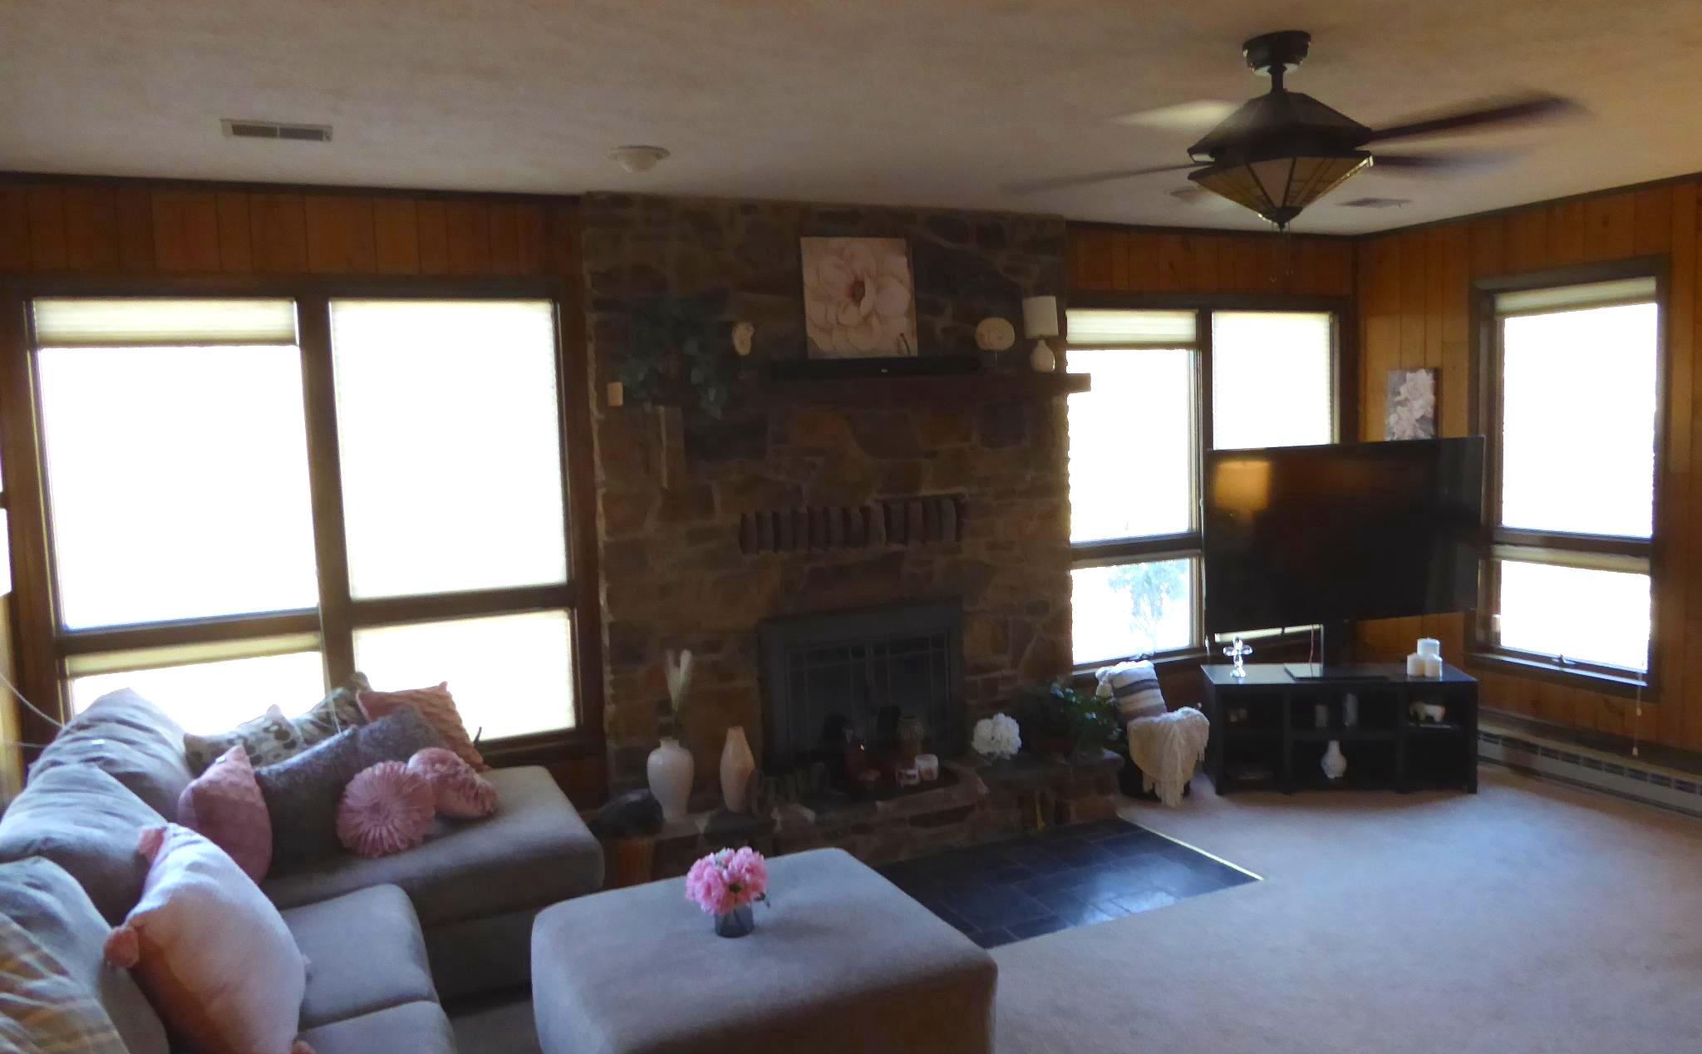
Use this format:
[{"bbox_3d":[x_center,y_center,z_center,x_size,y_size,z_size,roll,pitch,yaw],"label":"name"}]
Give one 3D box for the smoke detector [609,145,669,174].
[{"bbox_3d":[-0.618,-1.071,3.470,0.172,0.058,0.172,-4,6,-25],"label":"smoke detector"}]

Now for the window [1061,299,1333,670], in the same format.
[{"bbox_3d":[1.635,-0.213,5.439,1.620,1.590,0.101,-4,6,-25],"label":"window"}]

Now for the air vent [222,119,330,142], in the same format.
[{"bbox_3d":[-1.501,-1.030,3.094,0.263,0.020,0.192,-4,6,-25],"label":"air vent"}]

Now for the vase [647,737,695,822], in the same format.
[{"bbox_3d":[-0.641,0.885,4.153,0.164,0.281,0.164,-4,6,-25],"label":"vase"}]

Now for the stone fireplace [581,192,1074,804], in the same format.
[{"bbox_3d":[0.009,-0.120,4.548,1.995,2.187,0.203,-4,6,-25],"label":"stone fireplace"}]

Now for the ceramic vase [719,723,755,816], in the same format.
[{"bbox_3d":[-0.412,0.876,4.261,0.128,0.302,0.128,-4,6,-25],"label":"ceramic vase"}]

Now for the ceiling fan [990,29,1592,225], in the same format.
[{"bbox_3d":[0.966,-0.881,2.664,1.276,0.407,1.276,-4,6,-25],"label":"ceiling fan"}]

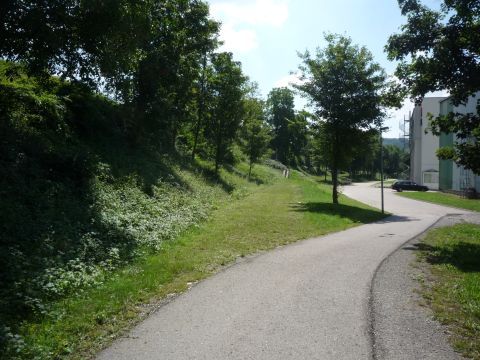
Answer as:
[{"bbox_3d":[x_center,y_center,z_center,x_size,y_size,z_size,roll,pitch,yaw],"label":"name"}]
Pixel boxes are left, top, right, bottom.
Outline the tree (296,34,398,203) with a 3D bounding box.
[{"bbox_3d":[6.511,-3.724,27.000,6.100,10.200,5.900,0,0,0],"label":"tree"}]

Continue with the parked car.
[{"bbox_3d":[21.903,0.835,57.000,4.500,1.460,1.760,0,0,5],"label":"parked car"}]

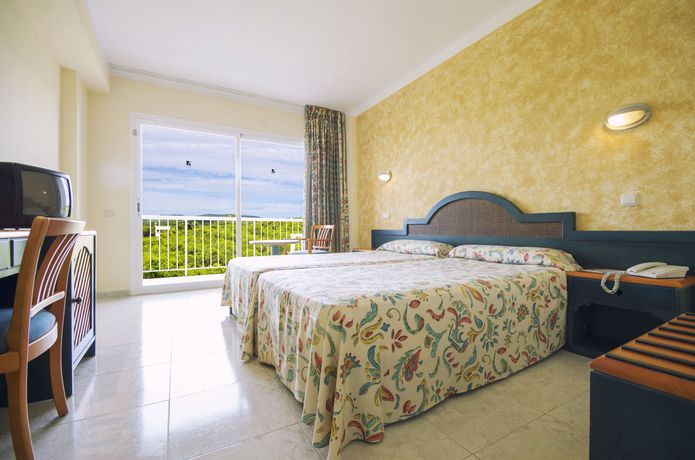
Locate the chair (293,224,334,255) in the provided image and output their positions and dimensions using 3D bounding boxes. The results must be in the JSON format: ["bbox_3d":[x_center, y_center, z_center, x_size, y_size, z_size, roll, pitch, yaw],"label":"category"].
[{"bbox_3d":[-0.494,0.347,3.951,0.570,0.830,0.550,0,0,-42],"label":"chair"}]

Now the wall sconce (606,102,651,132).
[{"bbox_3d":[1.776,-0.725,1.835,0.100,0.165,0.225,0,0,-30],"label":"wall sconce"}]

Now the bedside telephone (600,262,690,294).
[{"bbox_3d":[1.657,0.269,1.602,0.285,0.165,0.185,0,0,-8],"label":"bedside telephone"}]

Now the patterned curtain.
[{"bbox_3d":[-0.298,-0.542,4.361,0.708,2.546,0.170,0,0,-28],"label":"patterned curtain"}]

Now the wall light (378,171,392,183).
[{"bbox_3d":[0.514,-0.737,4.009,0.100,0.165,0.225,0,0,-30],"label":"wall light"}]

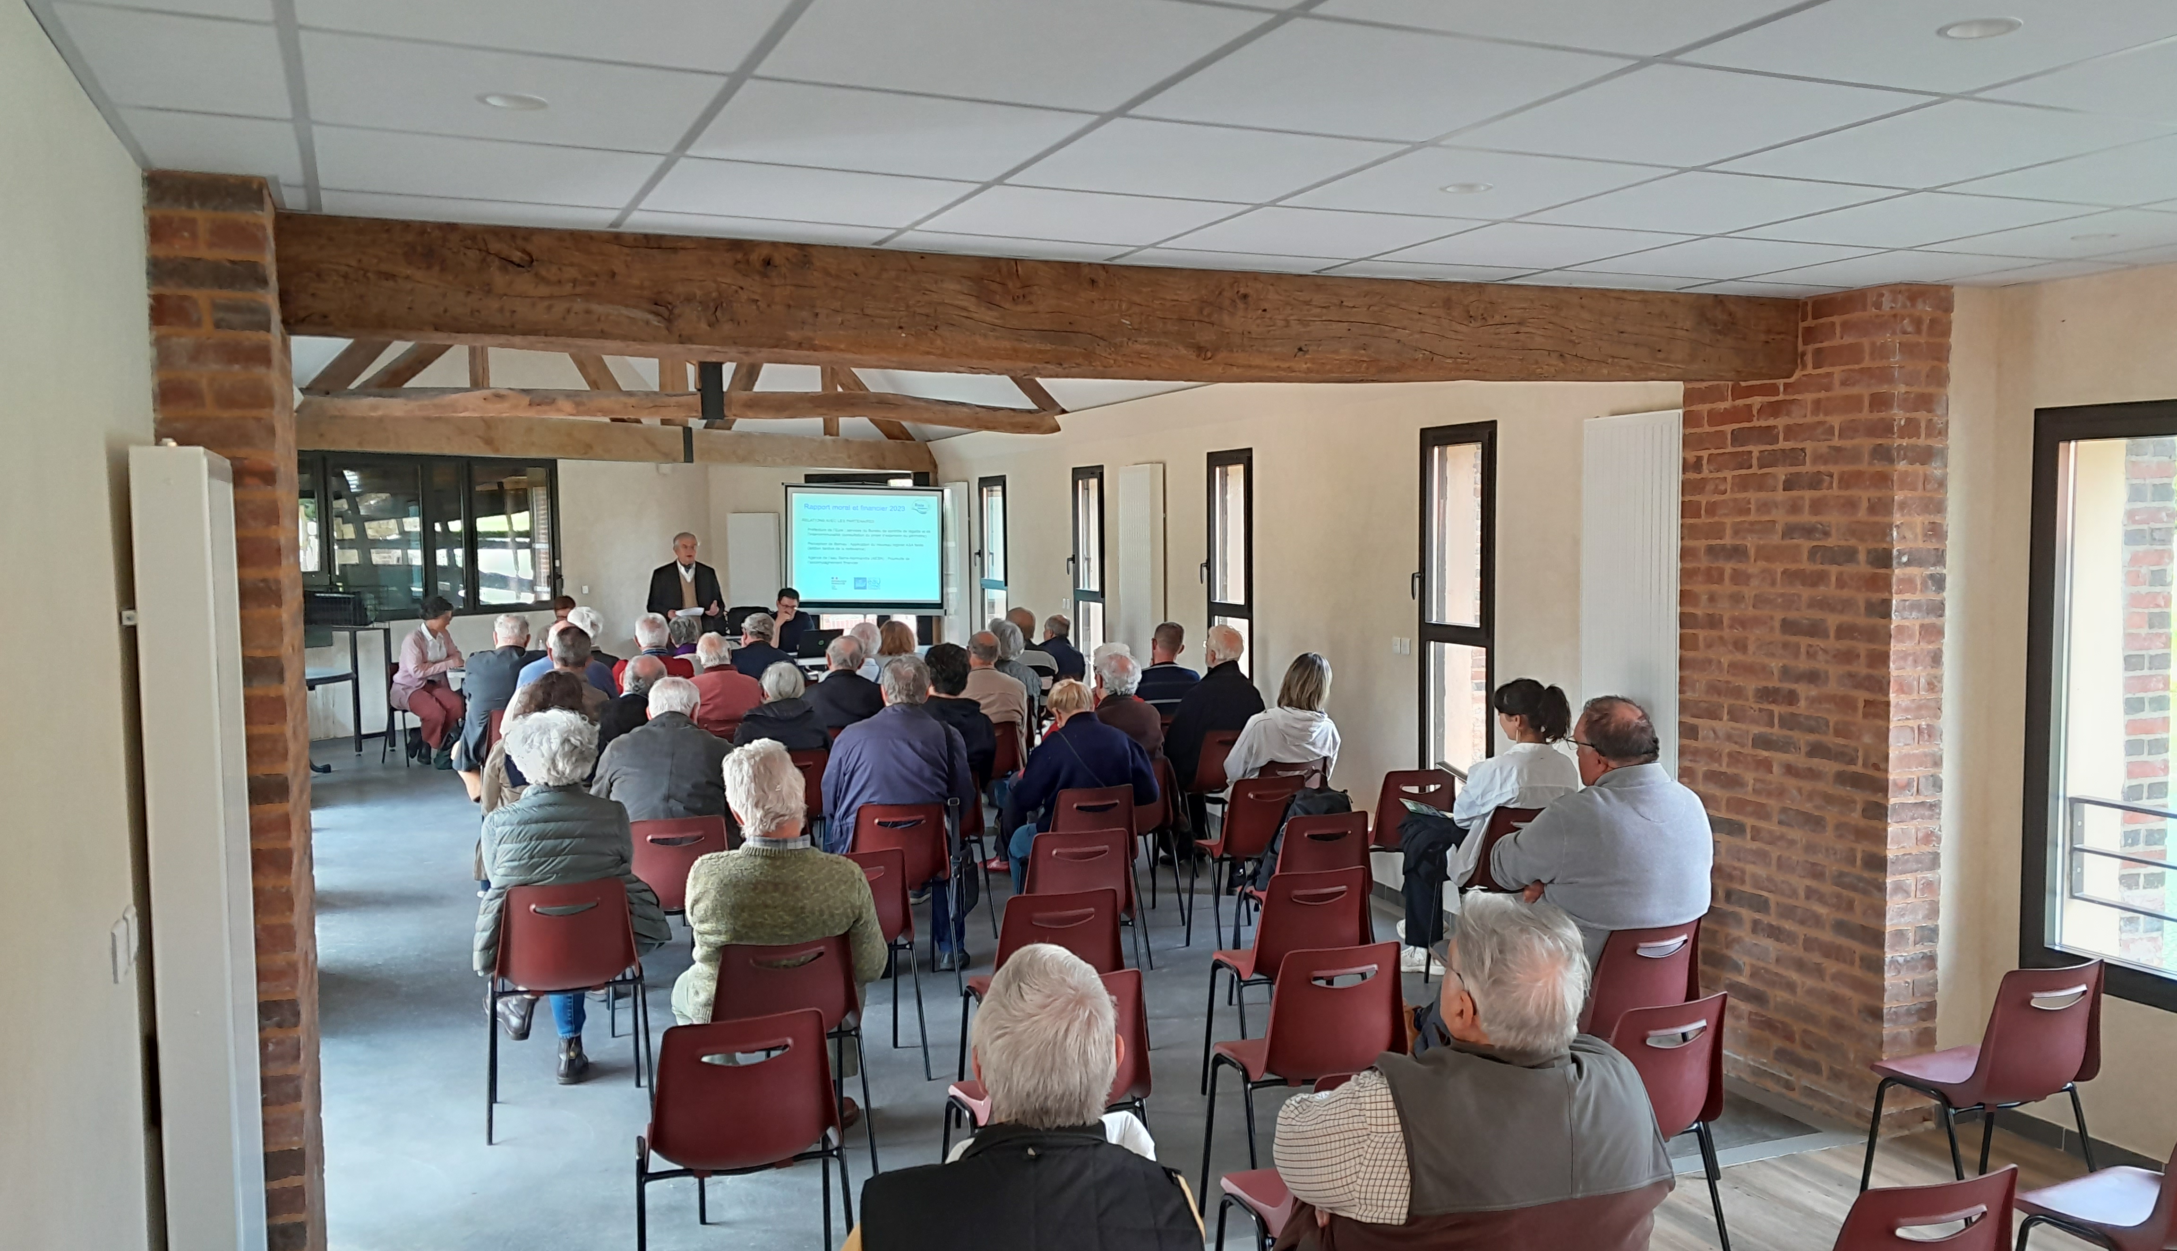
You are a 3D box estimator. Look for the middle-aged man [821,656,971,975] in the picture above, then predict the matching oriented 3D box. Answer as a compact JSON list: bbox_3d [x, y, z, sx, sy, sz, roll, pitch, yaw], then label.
[{"bbox_3d":[-0.760,0.799,6.456,0.580,1.330,0.820,-1,4,-14],"label":"middle-aged man"}]

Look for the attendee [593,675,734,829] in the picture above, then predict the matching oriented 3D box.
[{"bbox_3d":[-1.657,0.831,6.274,0.570,1.280,0.780,-2,4,-23],"label":"attendee"}]

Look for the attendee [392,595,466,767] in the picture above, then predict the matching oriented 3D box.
[{"bbox_3d":[-4.920,0.477,12.200,0.660,1.290,0.470,3,5,41],"label":"attendee"}]

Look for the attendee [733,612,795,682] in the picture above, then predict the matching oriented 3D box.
[{"bbox_3d":[-2.050,0.607,9.750,0.500,1.300,0.800,-2,4,-23],"label":"attendee"}]

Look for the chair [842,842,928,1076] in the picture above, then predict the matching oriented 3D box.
[{"bbox_3d":[-0.819,1.105,5.467,0.460,0.770,0.480,-2,4,-22],"label":"chair"}]

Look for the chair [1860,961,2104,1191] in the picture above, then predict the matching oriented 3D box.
[{"bbox_3d":[2.208,1.166,4.043,0.460,0.770,0.480,-2,4,-19],"label":"chair"}]

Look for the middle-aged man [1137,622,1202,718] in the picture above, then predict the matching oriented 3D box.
[{"bbox_3d":[0.370,0.612,9.250,0.500,1.290,0.800,-2,4,-16],"label":"middle-aged man"}]

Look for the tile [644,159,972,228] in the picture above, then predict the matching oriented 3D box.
[{"bbox_3d":[-0.562,-0.869,3.280,0.600,0.020,0.580,-2,4,-23],"label":"tile"}]

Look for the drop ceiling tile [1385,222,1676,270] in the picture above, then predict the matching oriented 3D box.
[{"bbox_3d":[1.100,-0.946,4.069,0.595,0.020,0.585,-2,4,-23],"label":"drop ceiling tile"}]

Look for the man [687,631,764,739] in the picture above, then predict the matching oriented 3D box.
[{"bbox_3d":[-2.012,0.680,8.822,0.530,1.290,0.800,-2,4,-18],"label":"man"}]

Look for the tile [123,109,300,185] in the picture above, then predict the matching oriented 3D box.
[{"bbox_3d":[-1.553,-0.858,2.940,0.255,0.020,0.565,-2,4,-23],"label":"tile"}]

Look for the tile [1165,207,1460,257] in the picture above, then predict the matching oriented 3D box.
[{"bbox_3d":[0.548,-0.935,3.872,0.605,0.020,0.590,-2,4,-23],"label":"tile"}]

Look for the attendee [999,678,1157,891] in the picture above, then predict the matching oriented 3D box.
[{"bbox_3d":[-0.096,0.796,6.878,0.540,1.200,0.750,-2,4,-26],"label":"attendee"}]

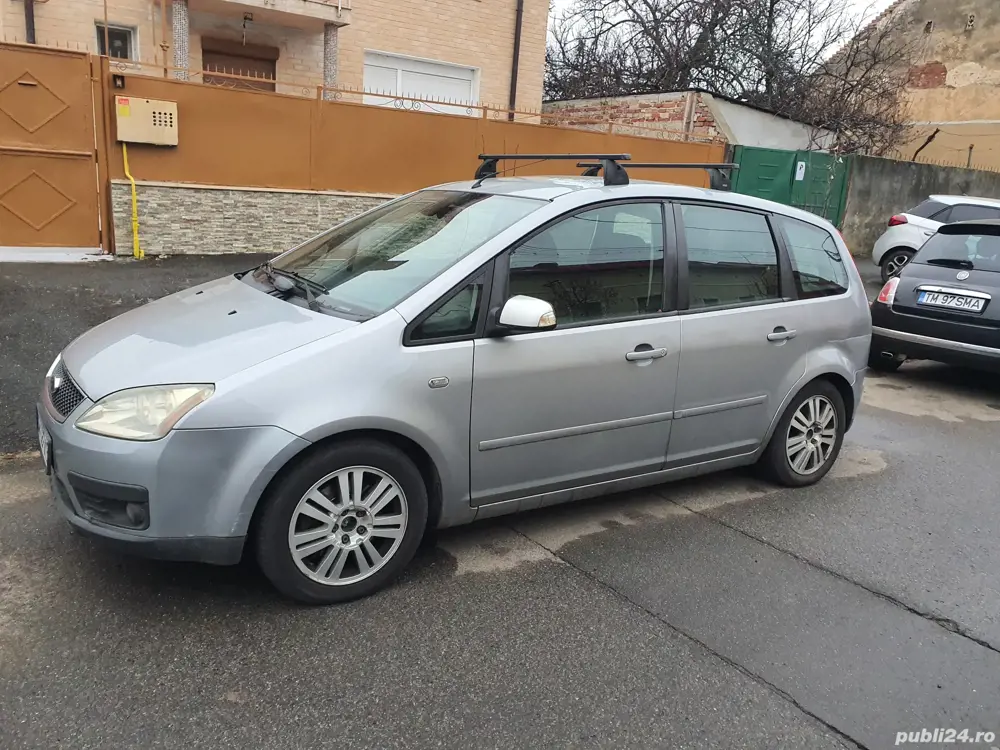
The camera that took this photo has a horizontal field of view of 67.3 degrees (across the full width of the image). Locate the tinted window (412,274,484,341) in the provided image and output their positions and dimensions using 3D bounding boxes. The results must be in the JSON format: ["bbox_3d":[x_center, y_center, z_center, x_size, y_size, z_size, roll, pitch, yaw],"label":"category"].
[{"bbox_3d":[-0.194,-0.242,2.770,0.330,0.235,0.040,-4,-4,-29],"label":"tinted window"}]

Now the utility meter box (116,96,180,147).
[{"bbox_3d":[-4.054,-2.897,8.589,0.644,0.514,0.220,-5,16,-33],"label":"utility meter box"}]

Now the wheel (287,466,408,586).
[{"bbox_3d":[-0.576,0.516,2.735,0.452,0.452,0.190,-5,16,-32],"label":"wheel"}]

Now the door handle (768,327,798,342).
[{"bbox_3d":[1.391,-0.198,3.696,0.225,0.048,0.050,-5,16,-32],"label":"door handle"}]

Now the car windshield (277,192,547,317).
[{"bbox_3d":[-0.511,-0.612,3.410,1.020,0.100,1.370,-33,29,-22],"label":"car windshield"}]

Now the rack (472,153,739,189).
[{"bbox_3d":[0.507,-1.064,3.956,0.770,0.150,1.270,-5,16,-32],"label":"rack"}]

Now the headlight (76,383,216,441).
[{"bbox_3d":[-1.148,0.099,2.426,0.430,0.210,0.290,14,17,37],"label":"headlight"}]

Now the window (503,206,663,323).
[{"bbox_3d":[0.401,-0.490,3.162,0.920,0.505,0.060,-5,-4,-32],"label":"window"}]

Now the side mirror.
[{"bbox_3d":[0.086,-0.237,2.779,0.135,0.150,0.210,-5,16,-32],"label":"side mirror"}]

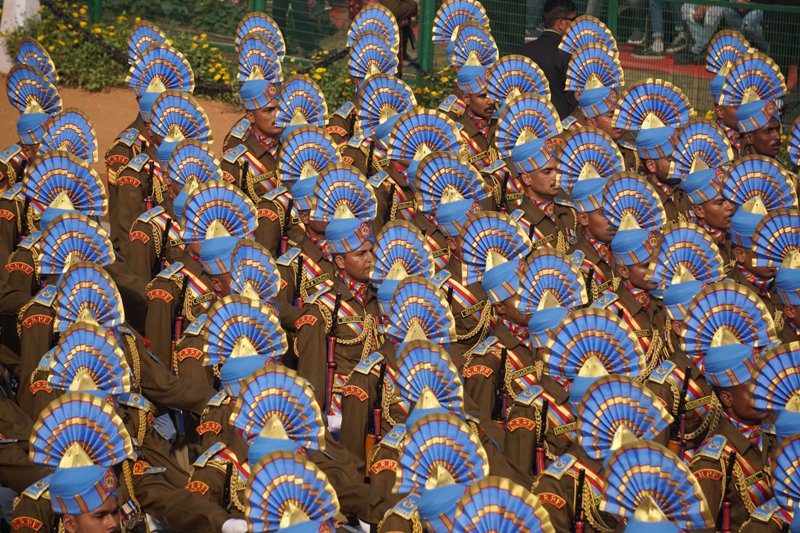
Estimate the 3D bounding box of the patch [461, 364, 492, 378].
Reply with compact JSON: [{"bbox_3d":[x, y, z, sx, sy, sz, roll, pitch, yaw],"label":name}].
[{"bbox_3d":[0.334,0.453,19.820,0.115,0.055,0.020,6,2,31],"label":"patch"}]

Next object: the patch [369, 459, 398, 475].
[{"bbox_3d":[-0.063,0.738,16.959,0.115,0.055,0.020,6,13,29],"label":"patch"}]

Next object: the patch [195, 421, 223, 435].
[{"bbox_3d":[-0.782,0.661,18.882,0.115,0.055,0.020,6,2,31],"label":"patch"}]

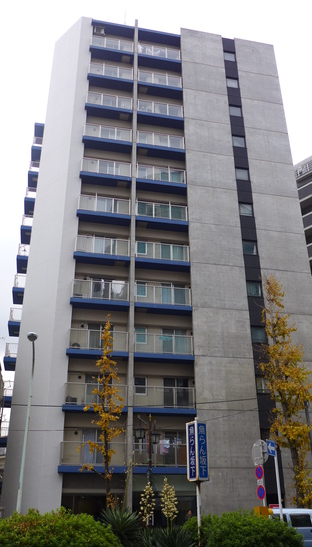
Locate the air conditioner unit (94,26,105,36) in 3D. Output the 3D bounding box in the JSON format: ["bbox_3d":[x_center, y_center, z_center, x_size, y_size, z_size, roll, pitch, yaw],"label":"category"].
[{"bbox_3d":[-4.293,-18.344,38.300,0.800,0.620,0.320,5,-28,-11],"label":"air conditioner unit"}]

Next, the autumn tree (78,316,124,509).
[{"bbox_3d":[-2.221,6.693,21.661,1.950,10.310,1.900,5,-28,-11],"label":"autumn tree"}]

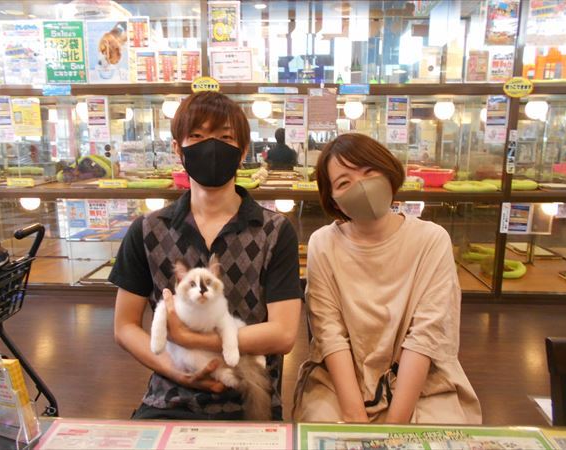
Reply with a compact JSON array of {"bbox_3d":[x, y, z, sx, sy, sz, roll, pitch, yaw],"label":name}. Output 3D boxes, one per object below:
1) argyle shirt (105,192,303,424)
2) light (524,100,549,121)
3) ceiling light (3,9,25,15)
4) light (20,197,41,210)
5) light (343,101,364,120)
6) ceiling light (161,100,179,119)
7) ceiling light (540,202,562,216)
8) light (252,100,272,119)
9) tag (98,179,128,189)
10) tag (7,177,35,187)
[{"bbox_3d":[-0.205,0.205,1.180,0.500,0.620,0.290,-1,11,-3],"label":"argyle shirt"},{"bbox_3d":[1.834,-0.833,3.280,0.160,0.150,0.160,1,11,3],"label":"light"},{"bbox_3d":[-3.453,-2.745,5.796,0.280,0.060,0.280,0,11,0],"label":"ceiling light"},{"bbox_3d":[-2.021,-0.196,3.607,0.155,0.145,0.155,1,11,3],"label":"light"},{"bbox_3d":[0.548,-0.888,3.489,0.145,0.145,0.145,0,11,2],"label":"light"},{"bbox_3d":[-0.875,-0.902,3.529,0.145,0.145,0.145,0,11,2],"label":"ceiling light"},{"bbox_3d":[2.018,-0.140,3.399,0.155,0.145,0.155,1,11,3],"label":"ceiling light"},{"bbox_3d":[-0.165,-0.897,3.509,0.145,0.145,0.145,0,11,2],"label":"light"},{"bbox_3d":[-1.180,-0.284,3.138,0.190,0.056,0.006,1,11,3],"label":"tag"},{"bbox_3d":[-1.966,-0.327,3.388,0.205,0.065,0.012,0,11,2],"label":"tag"}]

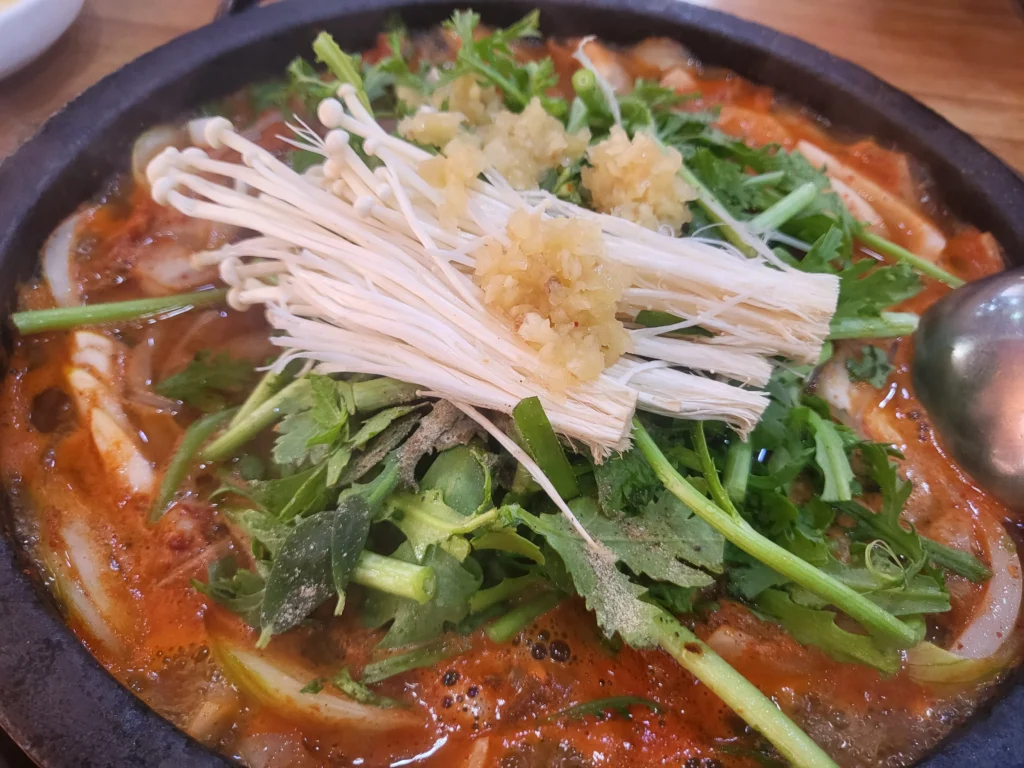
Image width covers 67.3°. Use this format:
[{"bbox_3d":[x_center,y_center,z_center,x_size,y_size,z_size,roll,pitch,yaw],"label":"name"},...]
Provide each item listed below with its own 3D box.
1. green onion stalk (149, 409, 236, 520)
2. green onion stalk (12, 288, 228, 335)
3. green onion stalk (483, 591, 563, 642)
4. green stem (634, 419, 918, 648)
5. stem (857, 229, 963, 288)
[{"bbox_3d":[-0.067,0.015,0.162,0.007,0.004,0.030,19,56,9],"label":"green onion stalk"},{"bbox_3d":[-0.091,-0.018,0.184,0.051,0.005,0.005,-10,55,-15],"label":"green onion stalk"},{"bbox_3d":[0.004,0.044,0.148,0.019,0.004,0.004,-22,58,-28],"label":"green onion stalk"},{"bbox_3d":[0.046,0.028,0.143,0.066,0.006,0.007,38,58,5],"label":"green stem"},{"bbox_3d":[0.111,-0.036,0.216,0.036,0.004,0.004,31,56,9],"label":"stem"}]

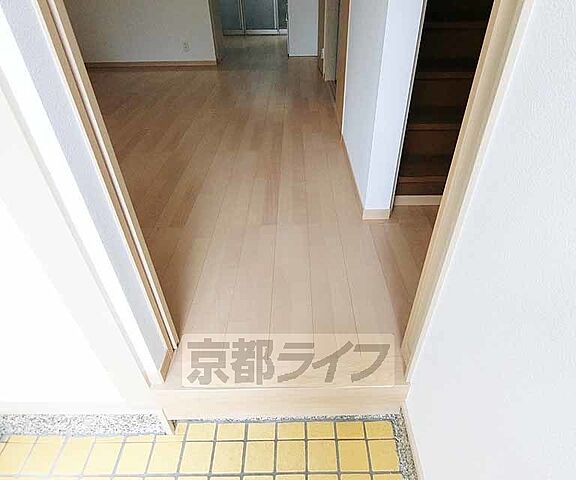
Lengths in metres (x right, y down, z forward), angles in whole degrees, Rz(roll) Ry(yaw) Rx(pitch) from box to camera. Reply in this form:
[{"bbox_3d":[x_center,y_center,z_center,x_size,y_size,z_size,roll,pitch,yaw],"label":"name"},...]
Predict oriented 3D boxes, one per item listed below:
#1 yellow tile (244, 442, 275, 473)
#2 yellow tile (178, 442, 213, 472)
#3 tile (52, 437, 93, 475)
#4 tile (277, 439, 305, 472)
[{"bbox_3d":[-0.090,0.686,1.038,0.090,0.010,0.087,-1,35,1],"label":"yellow tile"},{"bbox_3d":[-0.288,0.690,1.042,0.090,0.010,0.087,-1,35,1],"label":"yellow tile"},{"bbox_3d":[-0.690,0.701,1.069,0.093,0.010,0.107,-1,36,1],"label":"tile"},{"bbox_3d":[0.009,0.689,1.043,0.093,0.010,0.087,-1,36,1],"label":"tile"}]

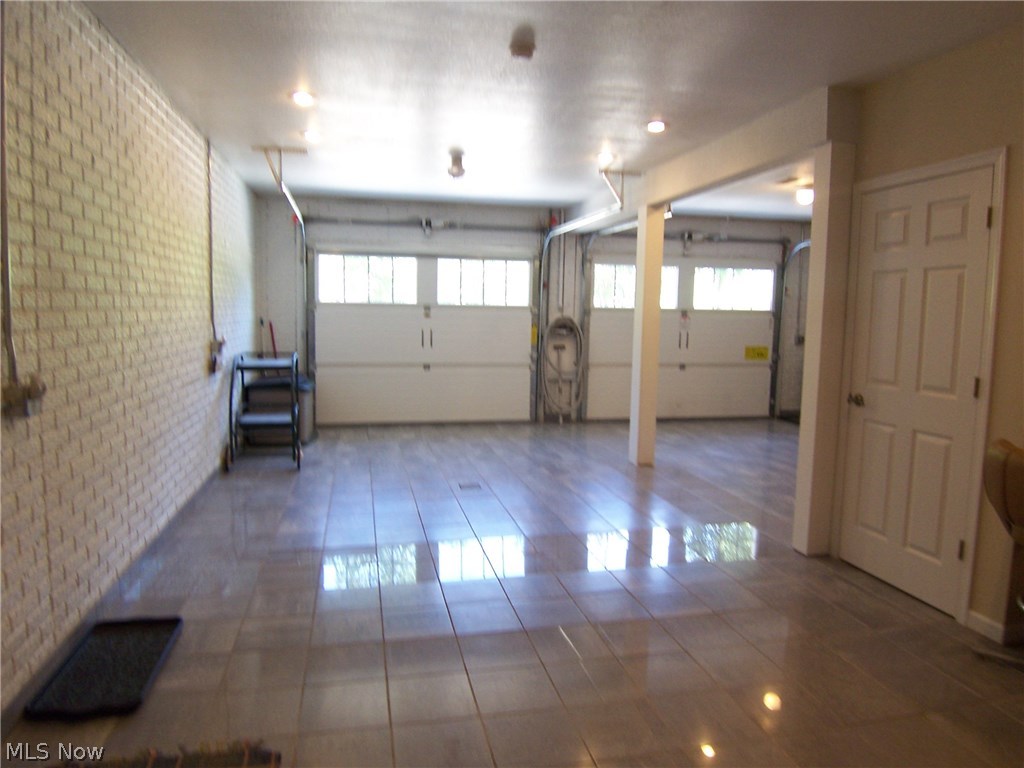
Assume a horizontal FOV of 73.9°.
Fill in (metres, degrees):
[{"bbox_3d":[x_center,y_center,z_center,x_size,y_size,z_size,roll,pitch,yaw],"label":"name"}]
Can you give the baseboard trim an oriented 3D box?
[{"bbox_3d":[2.069,1.066,2.977,0.018,0.072,0.197,0,6,-13],"label":"baseboard trim"}]

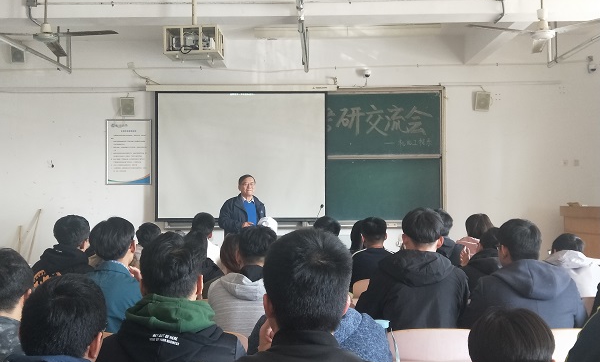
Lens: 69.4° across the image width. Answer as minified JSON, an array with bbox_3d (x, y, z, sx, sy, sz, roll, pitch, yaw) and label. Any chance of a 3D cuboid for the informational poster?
[{"bbox_3d":[-2.454,-0.411,6.214,0.662,0.945,0.030,0,-2,1],"label":"informational poster"}]

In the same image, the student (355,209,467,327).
[{"bbox_3d":[0.521,0.758,2.098,0.520,1.270,0.700,0,-2,1],"label":"student"}]

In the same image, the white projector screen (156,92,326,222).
[{"bbox_3d":[-0.820,-0.340,6.080,2.411,1.837,0.040,0,-2,1],"label":"white projector screen"}]

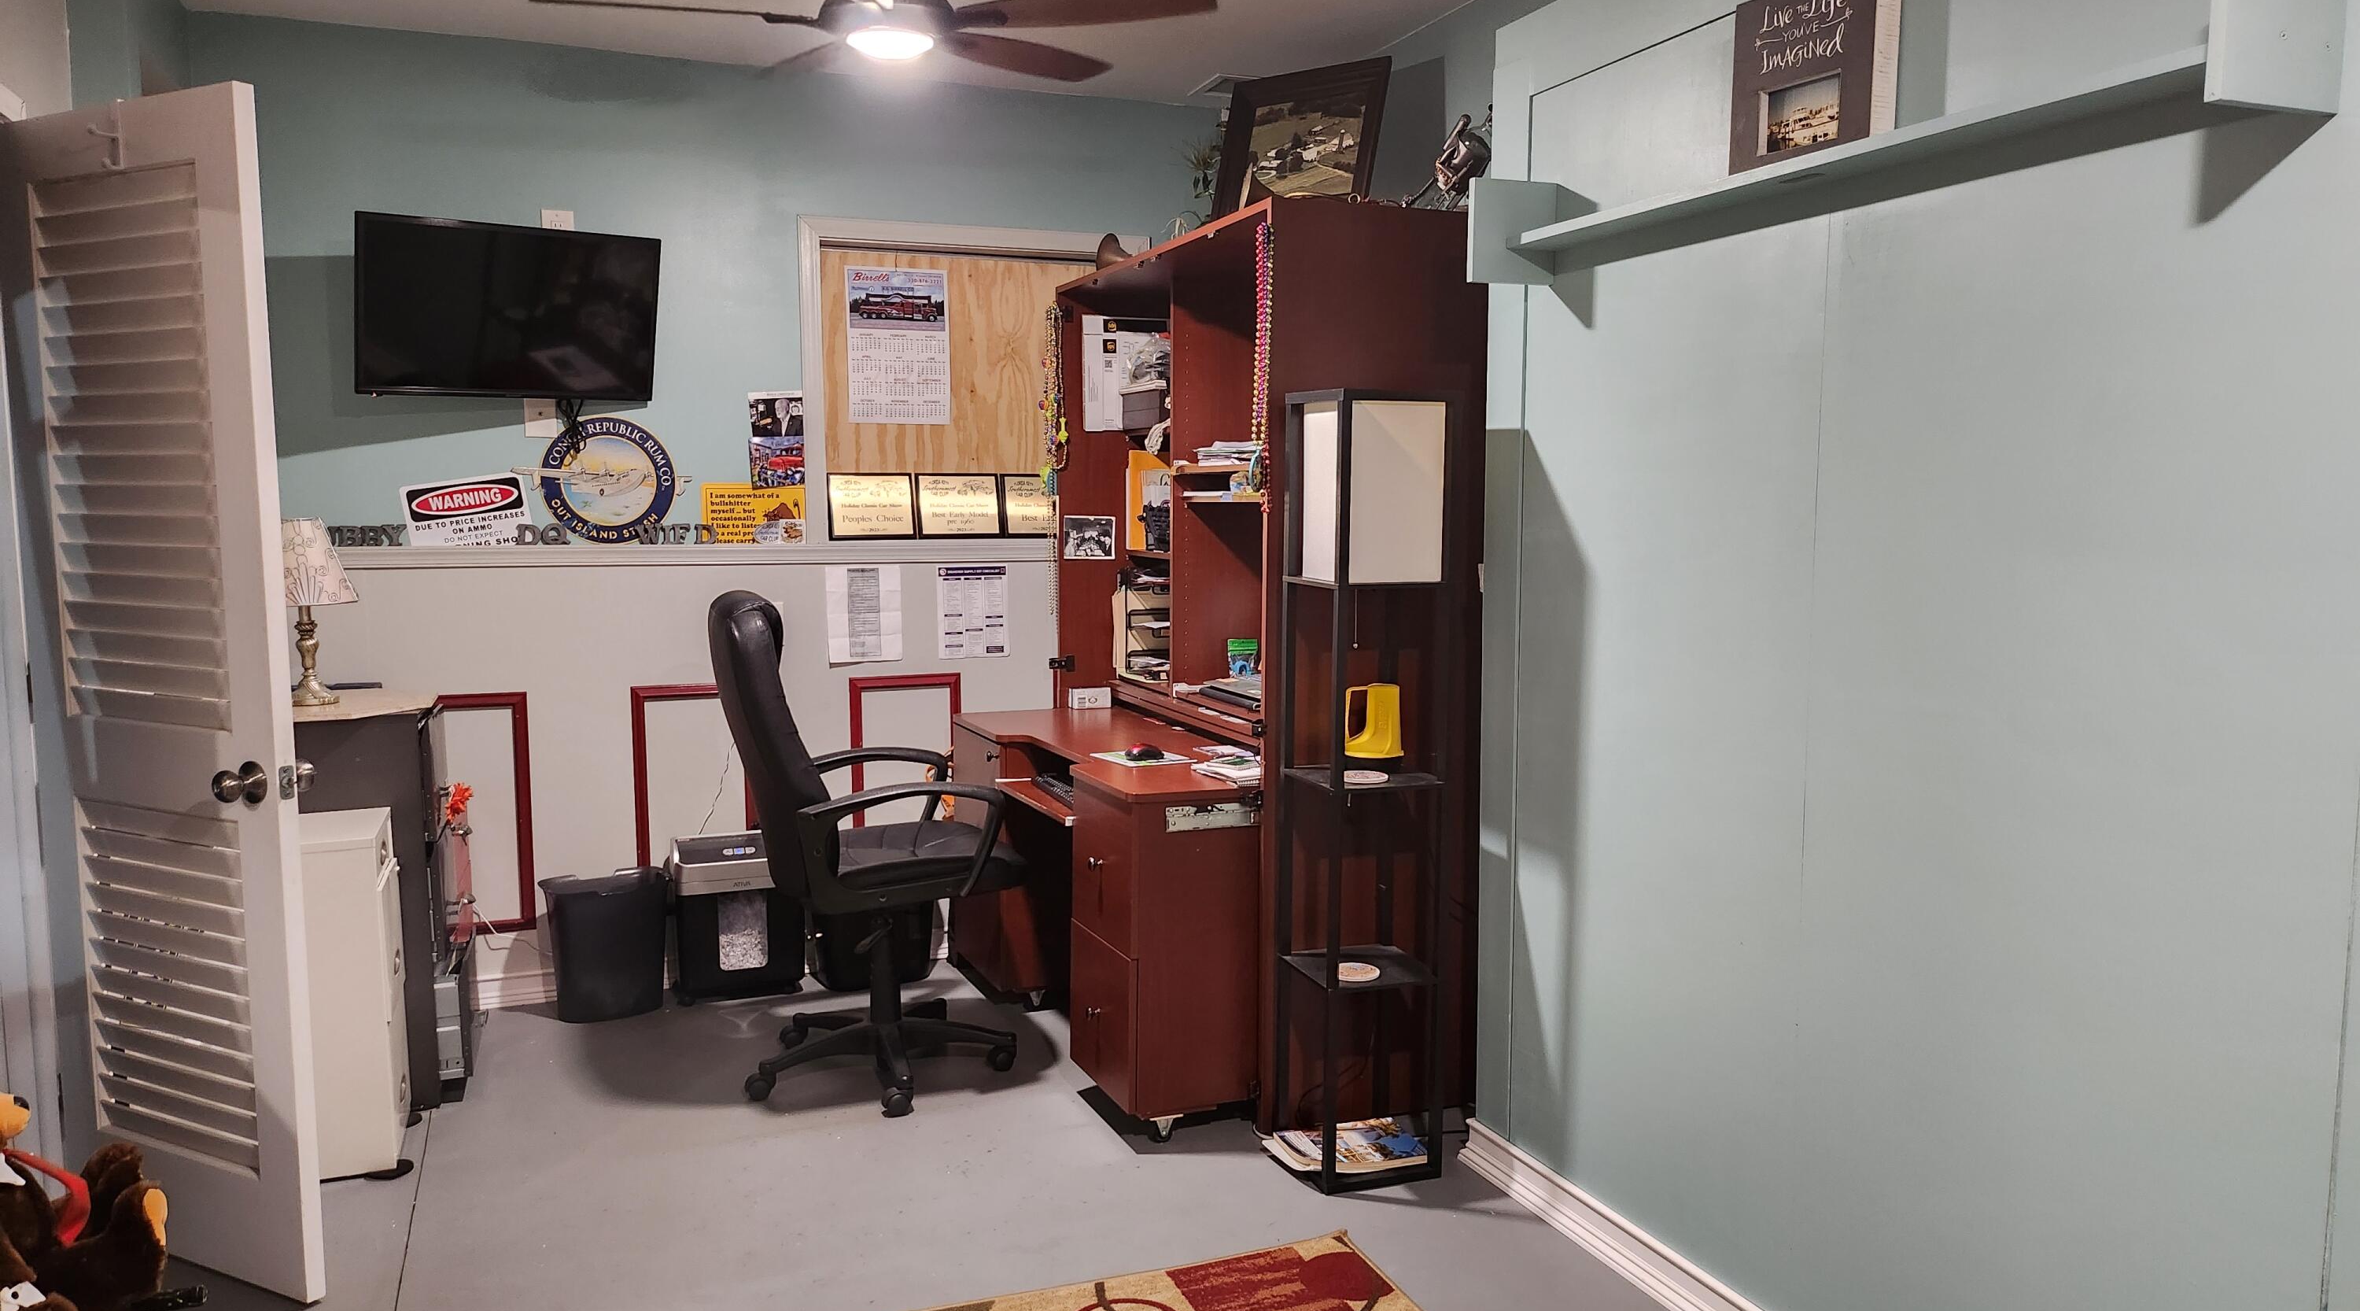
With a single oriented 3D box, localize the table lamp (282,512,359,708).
[{"bbox_3d":[-1.980,-0.101,3.701,0.220,0.430,0.220,-2,6,-21],"label":"table lamp"}]

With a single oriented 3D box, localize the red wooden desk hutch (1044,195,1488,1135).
[{"bbox_3d":[0.200,-0.026,4.311,0.620,2.010,1.505,-2,6,-21],"label":"red wooden desk hutch"}]

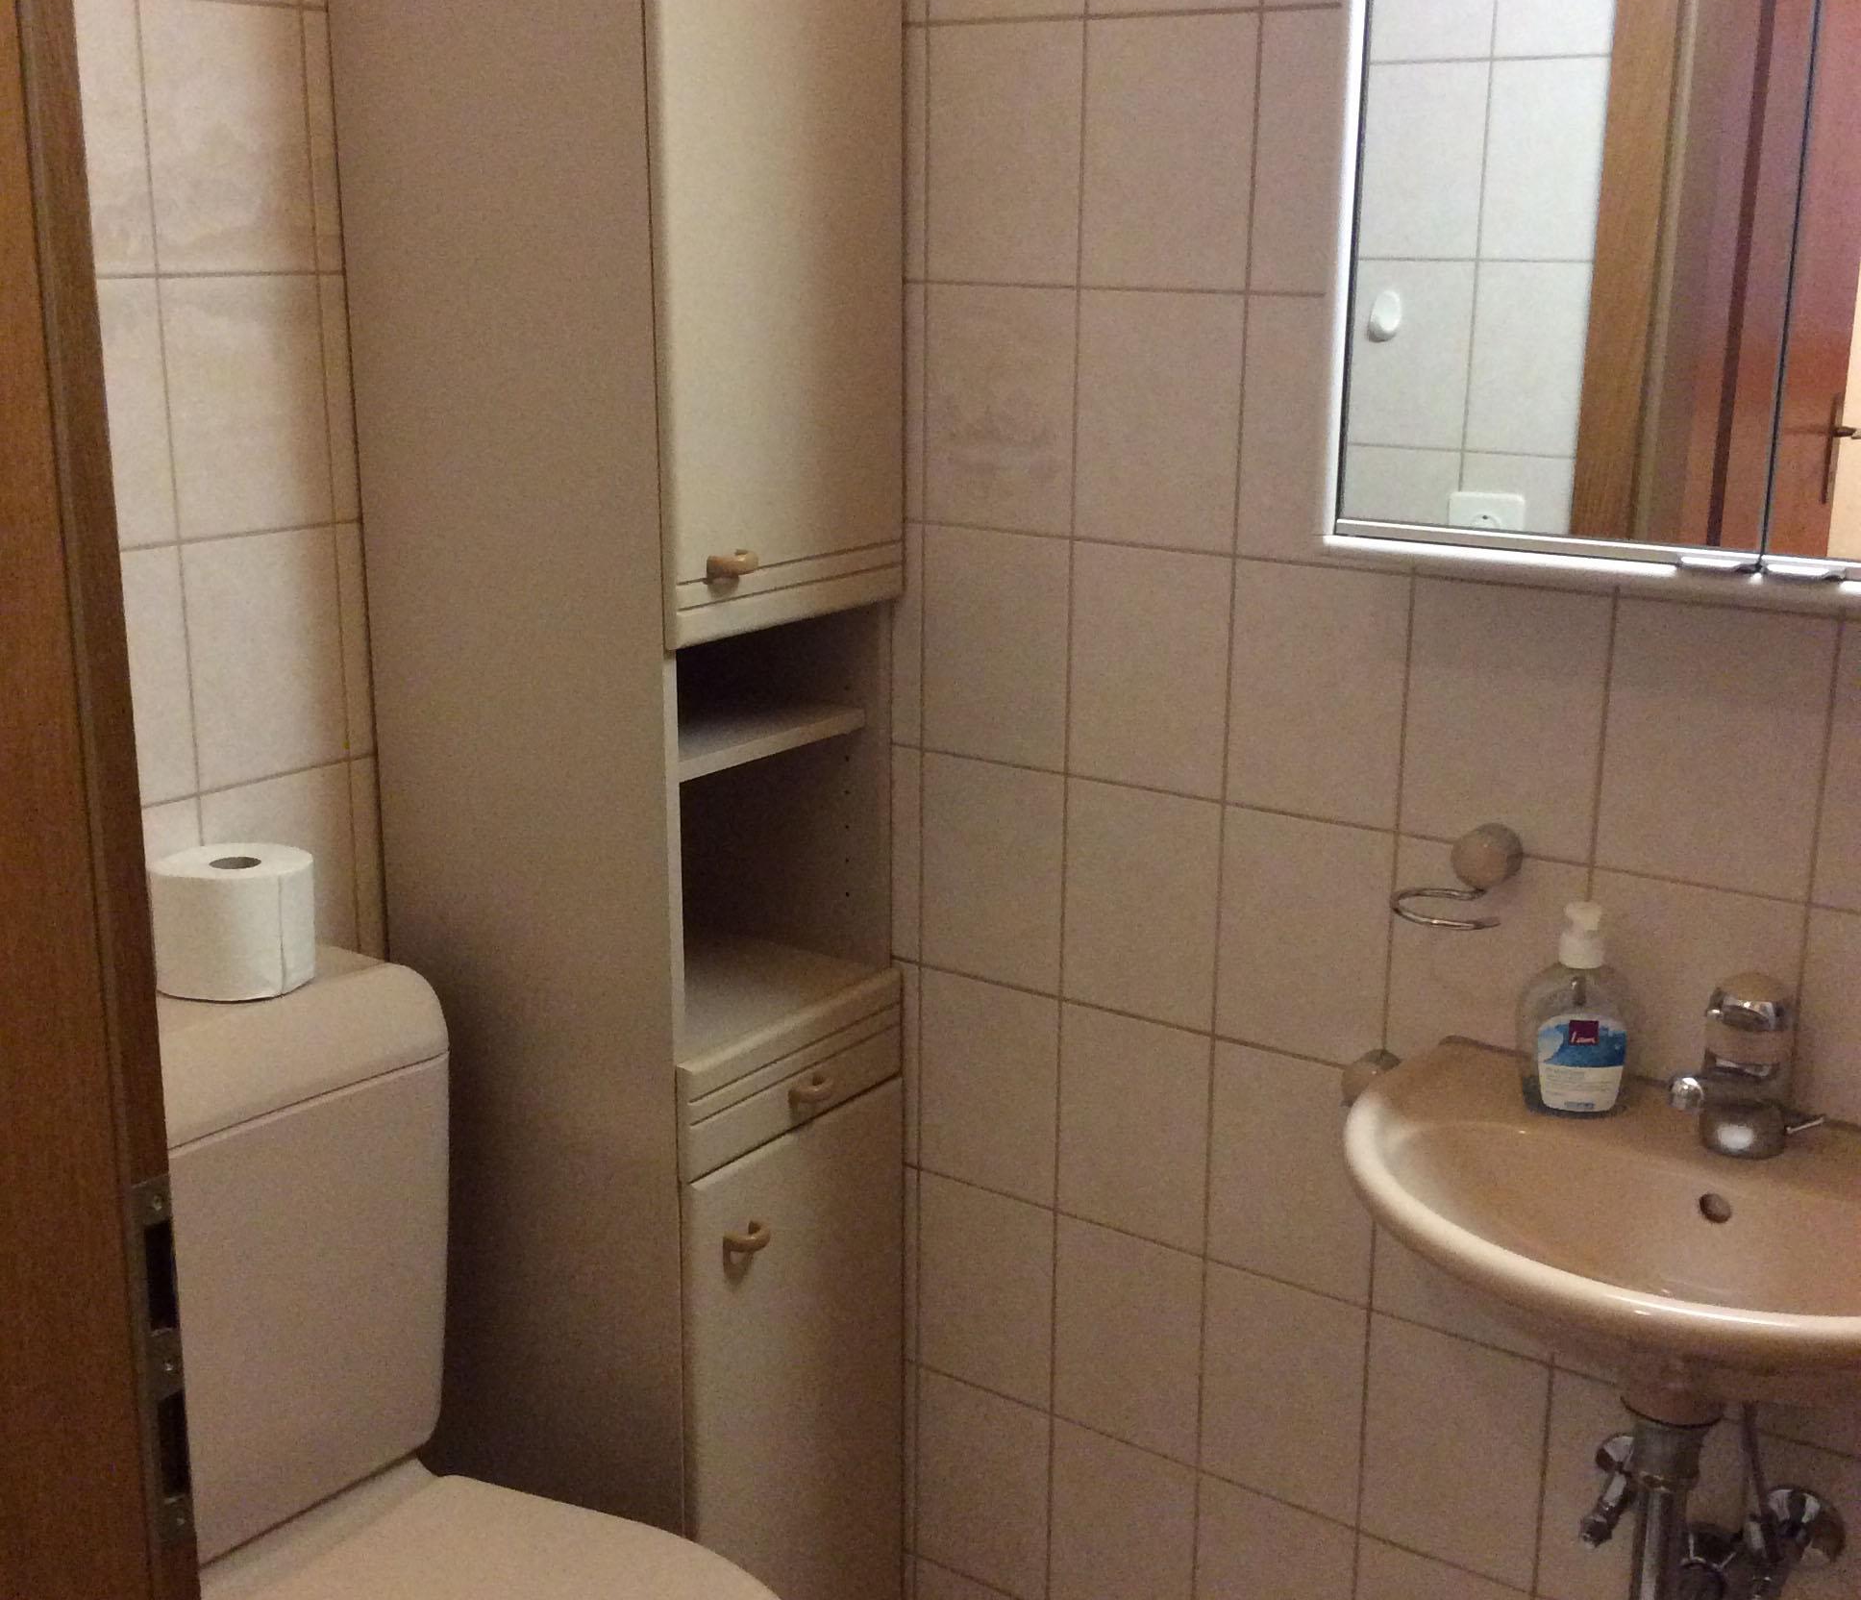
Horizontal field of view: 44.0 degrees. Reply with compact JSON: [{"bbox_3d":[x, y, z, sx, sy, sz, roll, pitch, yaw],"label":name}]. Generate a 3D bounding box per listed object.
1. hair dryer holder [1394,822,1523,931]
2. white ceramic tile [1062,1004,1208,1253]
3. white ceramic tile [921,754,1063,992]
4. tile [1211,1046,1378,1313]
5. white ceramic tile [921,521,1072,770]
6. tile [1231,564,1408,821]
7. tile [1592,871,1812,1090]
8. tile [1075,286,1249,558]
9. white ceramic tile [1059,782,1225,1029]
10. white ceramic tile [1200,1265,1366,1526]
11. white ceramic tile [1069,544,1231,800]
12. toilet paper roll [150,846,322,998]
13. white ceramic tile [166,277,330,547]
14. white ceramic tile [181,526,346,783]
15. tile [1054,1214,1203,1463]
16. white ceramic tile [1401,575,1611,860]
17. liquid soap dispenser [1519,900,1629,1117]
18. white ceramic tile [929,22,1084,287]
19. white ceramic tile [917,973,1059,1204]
[{"bbox_3d":[0.389,0.049,1.658,0.086,0.059,0.119,11,18,35],"label":"hair dryer holder"},{"bbox_3d":[0.178,0.281,1.971,0.150,0.199,0.010,11,18,34],"label":"white ceramic tile"},{"bbox_3d":[0.057,0.064,2.028,0.151,0.199,0.011,11,18,35],"label":"white ceramic tile"},{"bbox_3d":[0.301,0.305,1.885,0.150,0.199,0.010,11,18,34],"label":"tile"},{"bbox_3d":[0.058,-0.129,1.943,0.148,0.197,0.009,11,18,35],"label":"white ceramic tile"},{"bbox_3d":[0.305,-0.085,1.802,0.151,0.199,0.011,11,18,35],"label":"tile"},{"bbox_3d":[0.545,0.157,1.654,0.149,0.198,0.010,11,18,34],"label":"tile"},{"bbox_3d":[0.183,-0.302,1.816,0.150,0.199,0.010,11,18,34],"label":"tile"},{"bbox_3d":[0.179,0.087,1.919,0.150,0.199,0.010,11,18,34],"label":"white ceramic tile"},{"bbox_3d":[0.297,0.495,1.926,0.148,0.197,0.009,11,18,35],"label":"white ceramic tile"},{"bbox_3d":[0.178,-0.105,1.858,0.148,0.197,0.009,11,18,35],"label":"white ceramic tile"},{"bbox_3d":[-0.535,0.093,1.766,0.116,0.092,0.116,0,14,0],"label":"toilet paper roll"},{"bbox_3d":[-0.541,-0.313,1.820,0.011,0.199,0.151,11,18,35],"label":"white ceramic tile"},{"bbox_3d":[-0.543,-0.117,1.870,0.011,0.199,0.151,11,18,35],"label":"white ceramic tile"},{"bbox_3d":[0.175,0.470,2.011,0.148,0.197,0.009,11,18,35],"label":"tile"},{"bbox_3d":[0.425,-0.060,1.688,0.149,0.198,0.010,11,18,34],"label":"white ceramic tile"},{"bbox_3d":[0.463,0.141,1.632,0.081,0.151,0.052,5,16,16],"label":"liquid soap dispenser"},{"bbox_3d":[0.061,-0.520,1.850,0.150,0.199,0.010,11,18,34],"label":"white ceramic tile"},{"bbox_3d":[0.055,0.259,2.078,0.151,0.199,0.011,11,18,35],"label":"white ceramic tile"}]

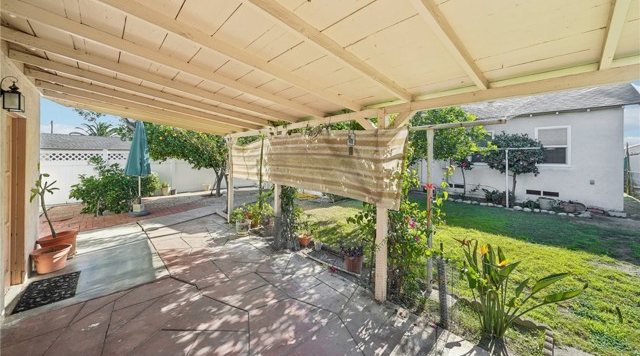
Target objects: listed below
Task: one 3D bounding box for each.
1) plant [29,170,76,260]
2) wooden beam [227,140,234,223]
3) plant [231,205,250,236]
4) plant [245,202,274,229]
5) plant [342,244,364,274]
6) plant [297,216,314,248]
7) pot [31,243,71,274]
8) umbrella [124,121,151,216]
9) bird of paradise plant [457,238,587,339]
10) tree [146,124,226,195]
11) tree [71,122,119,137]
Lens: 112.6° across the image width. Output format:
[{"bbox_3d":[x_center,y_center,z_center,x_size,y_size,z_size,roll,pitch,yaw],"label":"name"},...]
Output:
[{"bbox_3d":[-4.218,0.550,3.400,0.450,1.380,0.470,3,4,39],"label":"plant"},{"bbox_3d":[-2.115,0.047,5.050,0.105,2.070,0.105,-3,5,-44],"label":"wooden beam"},{"bbox_3d":[-1.612,0.867,4.350,0.390,0.610,0.380,-1,4,-20],"label":"plant"},{"bbox_3d":[-1.348,0.836,4.750,0.600,0.620,0.500,-1,4,-16],"label":"plant"},{"bbox_3d":[0.466,1.096,2.920,0.280,0.410,0.270,1,3,9],"label":"plant"},{"bbox_3d":[-0.264,0.941,3.750,0.310,0.560,0.290,0,3,-4],"label":"plant"},{"bbox_3d":[-3.652,1.109,2.900,0.340,0.280,0.340,3,4,38],"label":"pot"},{"bbox_3d":[-4.966,-0.288,5.850,0.550,2.600,0.530,-3,5,-40],"label":"umbrella"},{"bbox_3d":[1.742,0.948,1.880,0.950,0.830,0.650,0,3,6],"label":"bird of paradise plant"},{"bbox_3d":[-5.236,-0.798,8.300,2.900,2.950,2.600,-2,4,-32],"label":"tree"},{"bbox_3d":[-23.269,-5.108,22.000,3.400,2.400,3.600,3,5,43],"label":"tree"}]

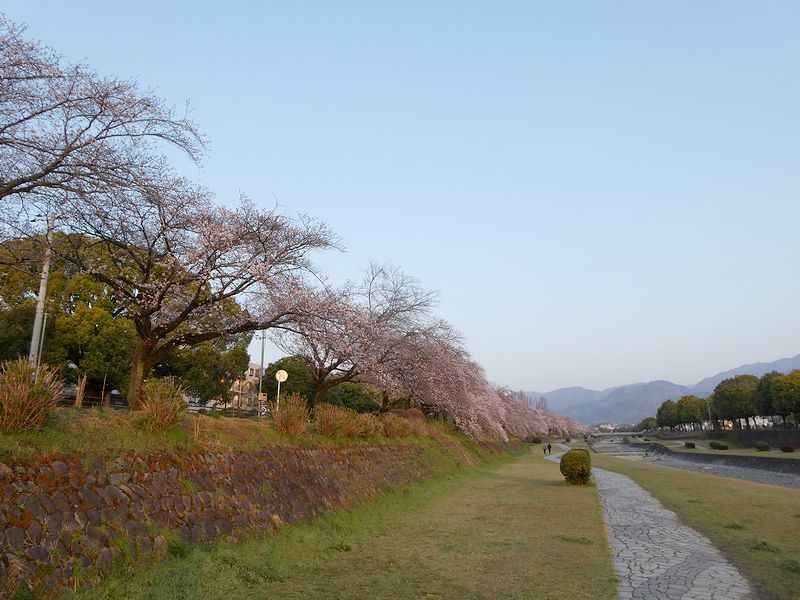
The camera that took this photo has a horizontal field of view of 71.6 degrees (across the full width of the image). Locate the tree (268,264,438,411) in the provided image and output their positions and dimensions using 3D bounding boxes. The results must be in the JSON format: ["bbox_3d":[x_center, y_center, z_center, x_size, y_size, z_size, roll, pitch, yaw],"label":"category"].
[{"bbox_3d":[-2.236,1.686,26.677,7.800,7.220,7.500,0,-14,0],"label":"tree"}]

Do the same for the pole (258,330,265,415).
[{"bbox_3d":[-9.931,5.101,39.774,0.350,6.370,0.350,0,-14,0],"label":"pole"}]

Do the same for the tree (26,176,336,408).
[{"bbox_3d":[-6.054,-0.337,15.512,8.200,6.680,7.800,0,-14,0],"label":"tree"}]

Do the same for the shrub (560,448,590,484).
[{"bbox_3d":[6.024,5.725,19.041,1.050,1.160,1.050,0,-14,0],"label":"shrub"}]

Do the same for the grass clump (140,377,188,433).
[{"bbox_3d":[-5.263,2.318,12.344,1.000,1.180,1.000,0,-14,0],"label":"grass clump"}]

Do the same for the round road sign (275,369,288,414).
[{"bbox_3d":[-5.850,4.550,27.000,0.600,2.420,0.090,0,-15,0],"label":"round road sign"}]

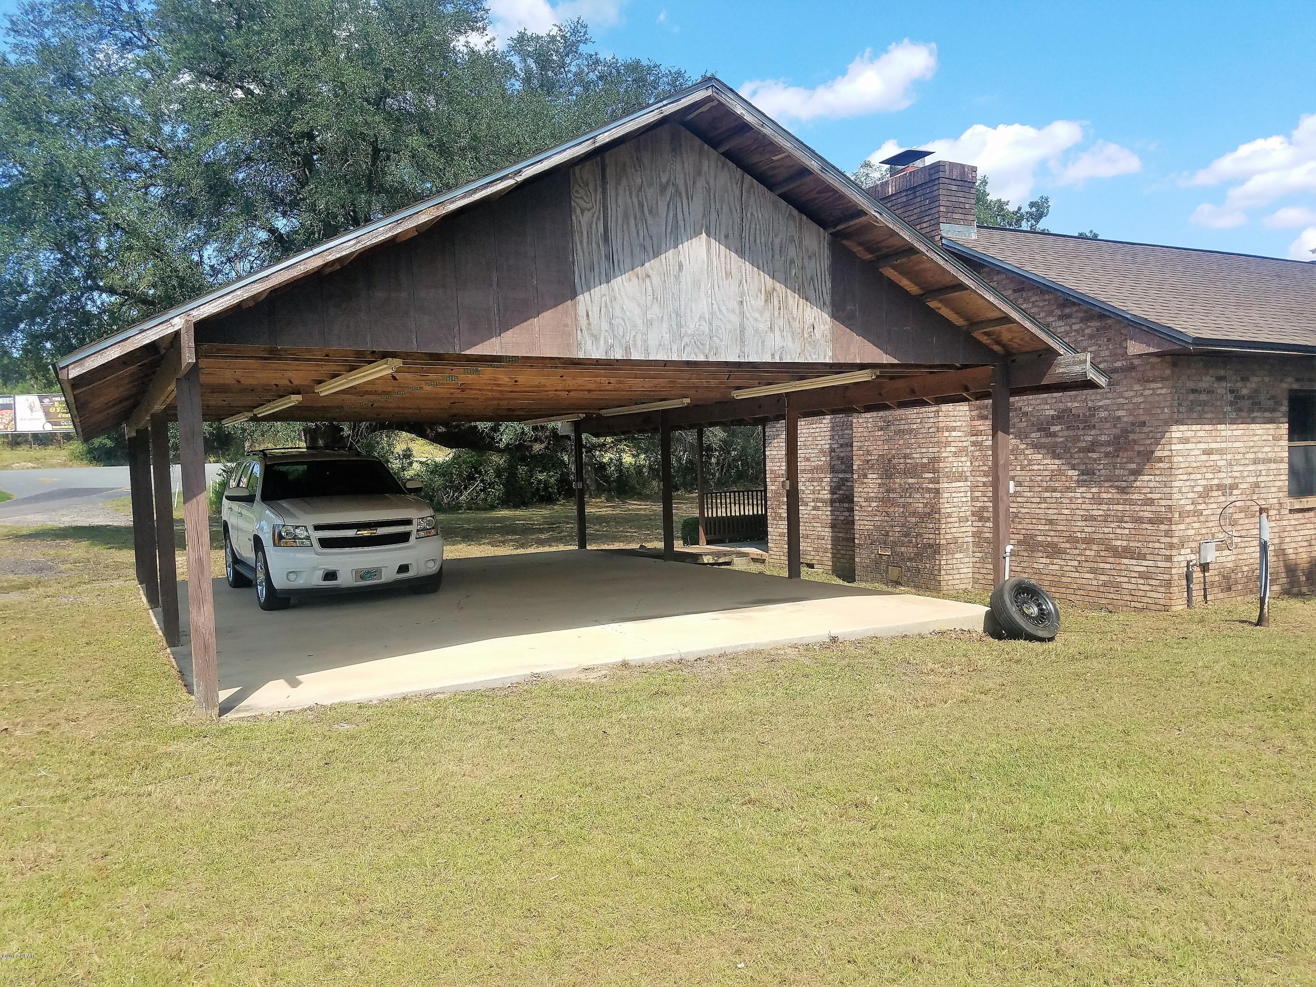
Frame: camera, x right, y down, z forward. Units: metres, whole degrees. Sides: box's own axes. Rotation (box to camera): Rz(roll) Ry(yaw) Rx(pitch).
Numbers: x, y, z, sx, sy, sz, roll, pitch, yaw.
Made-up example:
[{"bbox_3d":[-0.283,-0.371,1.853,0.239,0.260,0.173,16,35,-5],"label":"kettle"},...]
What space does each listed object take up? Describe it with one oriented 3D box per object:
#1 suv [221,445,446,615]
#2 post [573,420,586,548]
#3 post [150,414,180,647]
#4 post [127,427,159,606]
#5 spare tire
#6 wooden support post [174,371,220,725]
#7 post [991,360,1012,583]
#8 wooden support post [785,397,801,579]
[{"bbox_3d":[-4.636,0.370,13.582,2.030,1.940,5.130,-3,2,-30],"label":"suv"},{"bbox_3d":[-1.460,-0.137,18.640,0.140,2.419,0.100,-3,2,-29],"label":"post"},{"bbox_3d":[-4.710,0.355,9.473,0.140,2.234,0.100,-3,2,-29],"label":"post"},{"bbox_3d":[-6.500,0.278,12.548,0.140,2.315,0.100,-3,2,-29],"label":"post"},{"bbox_3d":[3.533,1.131,9.500,0.660,0.660,0.210,-3,-34,-27],"label":"spare tire"},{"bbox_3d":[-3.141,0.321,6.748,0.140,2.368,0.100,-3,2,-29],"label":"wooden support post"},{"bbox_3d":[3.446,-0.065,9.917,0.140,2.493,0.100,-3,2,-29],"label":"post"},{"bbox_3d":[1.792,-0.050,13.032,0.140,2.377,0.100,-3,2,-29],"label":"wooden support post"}]

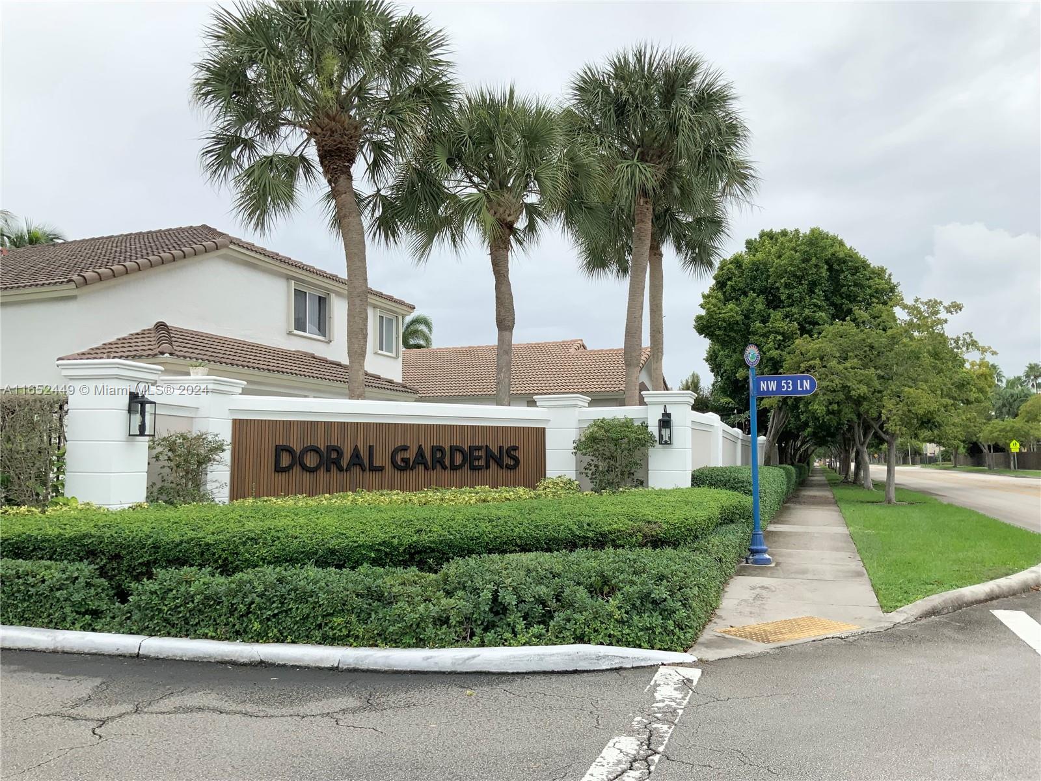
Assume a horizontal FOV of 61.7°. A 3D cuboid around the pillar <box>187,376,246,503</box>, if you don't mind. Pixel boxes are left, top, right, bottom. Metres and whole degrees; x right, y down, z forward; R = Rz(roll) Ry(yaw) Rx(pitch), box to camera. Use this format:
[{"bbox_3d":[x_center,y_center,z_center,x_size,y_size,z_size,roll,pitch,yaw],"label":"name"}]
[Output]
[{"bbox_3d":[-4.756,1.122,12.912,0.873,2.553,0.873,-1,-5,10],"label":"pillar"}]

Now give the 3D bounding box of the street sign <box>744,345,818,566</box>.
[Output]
[{"bbox_3d":[3.752,0.926,12.586,1.067,3.086,0.360,-2,-5,19],"label":"street sign"}]

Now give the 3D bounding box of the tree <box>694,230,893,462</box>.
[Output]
[{"bbox_3d":[9.097,-0.813,28.671,6.738,9.276,6.738,0,-5,0],"label":"tree"}]

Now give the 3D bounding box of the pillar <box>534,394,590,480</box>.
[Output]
[{"bbox_3d":[0.796,1.414,16.238,0.873,2.553,0.873,-2,-5,19],"label":"pillar"}]

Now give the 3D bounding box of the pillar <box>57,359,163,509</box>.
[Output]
[{"bbox_3d":[-5.165,0.953,10.924,0.873,2.553,0.873,-1,-5,11],"label":"pillar"}]

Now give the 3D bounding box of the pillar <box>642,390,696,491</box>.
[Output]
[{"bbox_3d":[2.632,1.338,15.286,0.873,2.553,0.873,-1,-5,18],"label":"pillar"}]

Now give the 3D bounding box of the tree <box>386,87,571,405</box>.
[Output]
[{"bbox_3d":[-0.682,-1.767,18.213,4.186,9.178,4.186,0,-5,0],"label":"tree"}]

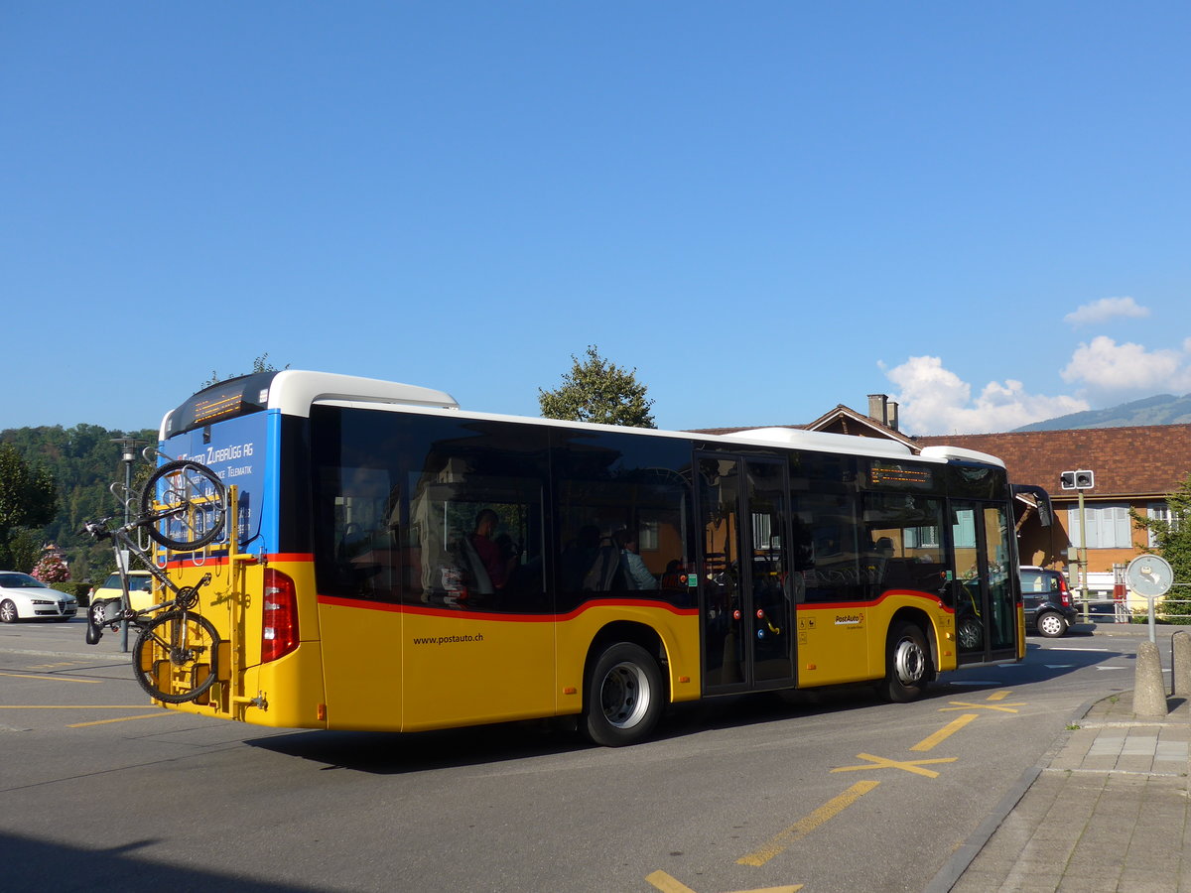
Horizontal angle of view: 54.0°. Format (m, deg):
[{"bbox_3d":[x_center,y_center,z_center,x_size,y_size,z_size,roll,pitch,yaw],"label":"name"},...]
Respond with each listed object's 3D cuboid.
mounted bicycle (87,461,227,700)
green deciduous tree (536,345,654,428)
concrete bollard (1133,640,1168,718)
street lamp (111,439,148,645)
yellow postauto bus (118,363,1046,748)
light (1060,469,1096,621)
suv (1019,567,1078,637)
[{"bbox_3d":[-3.151,0.971,8.439,0.989,1.758,0.620,5,-7,-41],"label":"mounted bicycle"},{"bbox_3d":[0.093,0.983,37.600,4.400,8.548,4.400,0,-5,0],"label":"green deciduous tree"},{"bbox_3d":[5.592,2.326,11.818,0.333,0.770,0.333,0,-5,0],"label":"concrete bollard"},{"bbox_3d":[-8.550,1.774,21.419,0.680,3.892,0.680,0,-5,0],"label":"street lamp"},{"bbox_3d":[0.944,1.377,12.910,10.770,3.140,2.620,5,-7,-41],"label":"yellow postauto bus"},{"bbox_3d":[11.793,2.425,28.522,0.850,3.704,0.500,-4,-7,36],"label":"light"},{"bbox_3d":[8.738,3.354,25.779,3.600,1.560,1.620,-2,-6,23],"label":"suv"}]

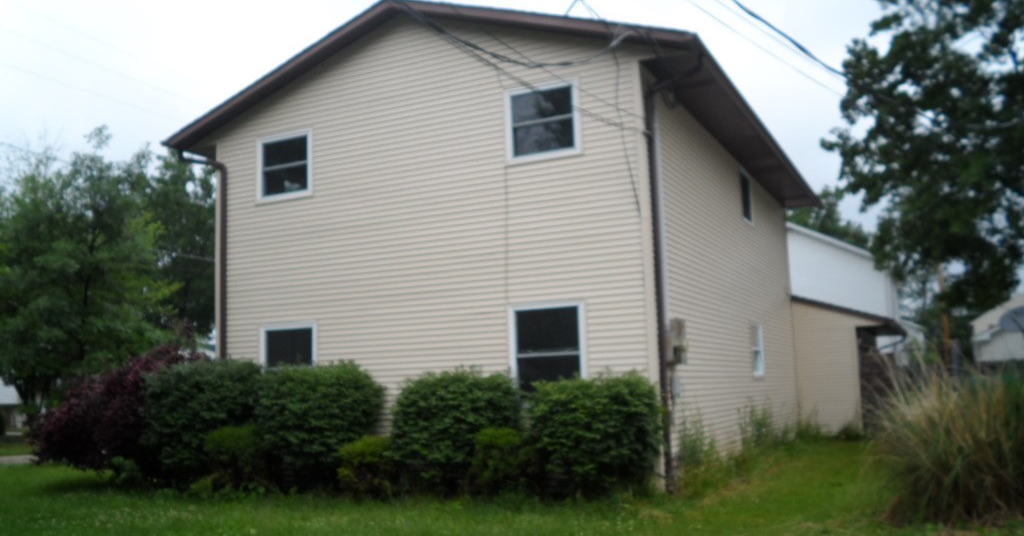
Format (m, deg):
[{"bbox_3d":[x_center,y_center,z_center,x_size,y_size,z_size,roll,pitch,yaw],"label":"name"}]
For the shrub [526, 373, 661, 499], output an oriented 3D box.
[{"bbox_3d":[1.024,2.042,10.914,1.603,1.504,1.487,-1,-7,0],"label":"shrub"}]

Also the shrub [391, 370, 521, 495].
[{"bbox_3d":[-0.737,2.152,11.731,1.675,1.584,1.554,-1,-7,0],"label":"shrub"}]

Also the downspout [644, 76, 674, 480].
[{"bbox_3d":[1.736,0.151,10.450,0.065,4.820,0.085,-6,-9,25],"label":"downspout"}]

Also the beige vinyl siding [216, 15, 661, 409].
[{"bbox_3d":[-1.622,-0.428,13.549,7.761,7.012,0.150,-5,-8,26],"label":"beige vinyl siding"}]

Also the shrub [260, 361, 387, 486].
[{"bbox_3d":[-2.736,2.235,12.672,1.743,1.761,1.618,-1,-7,0],"label":"shrub"}]

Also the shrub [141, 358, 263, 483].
[{"bbox_3d":[-4.743,2.341,13.615,1.719,1.894,1.548,-5,-8,26],"label":"shrub"}]

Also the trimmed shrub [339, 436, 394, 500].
[{"bbox_3d":[-1.817,2.494,11.110,0.700,0.799,0.665,-1,-7,0],"label":"trimmed shrub"}]

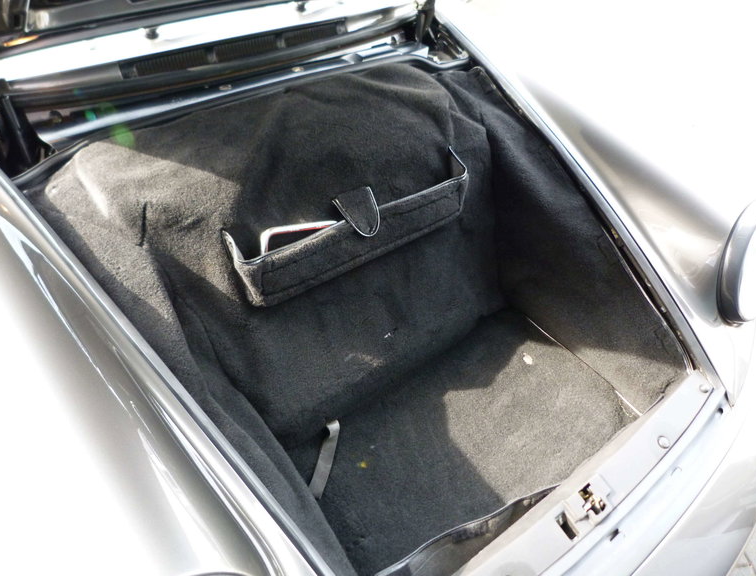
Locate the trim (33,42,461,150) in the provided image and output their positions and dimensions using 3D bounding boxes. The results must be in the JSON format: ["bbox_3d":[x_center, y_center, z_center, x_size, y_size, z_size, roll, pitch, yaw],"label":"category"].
[{"bbox_3d":[-0.215,-0.433,1.195,0.949,0.036,0.051,-24,53,-25],"label":"trim"}]

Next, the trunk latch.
[{"bbox_3d":[0.296,0.314,0.793,0.076,0.025,0.046,-24,73,-25],"label":"trunk latch"}]

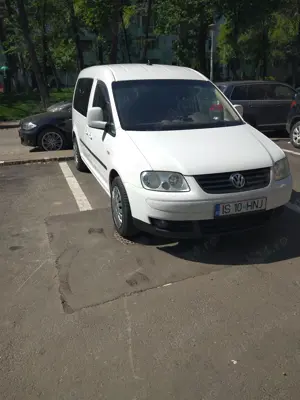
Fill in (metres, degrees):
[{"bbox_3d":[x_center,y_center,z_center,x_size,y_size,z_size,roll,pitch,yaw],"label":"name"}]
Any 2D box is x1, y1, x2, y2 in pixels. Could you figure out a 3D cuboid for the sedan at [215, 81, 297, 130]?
[{"bbox_3d":[3.371,-3.023,9.875,4.950,1.680,1.920,-10,23,-26],"label":"sedan"}]

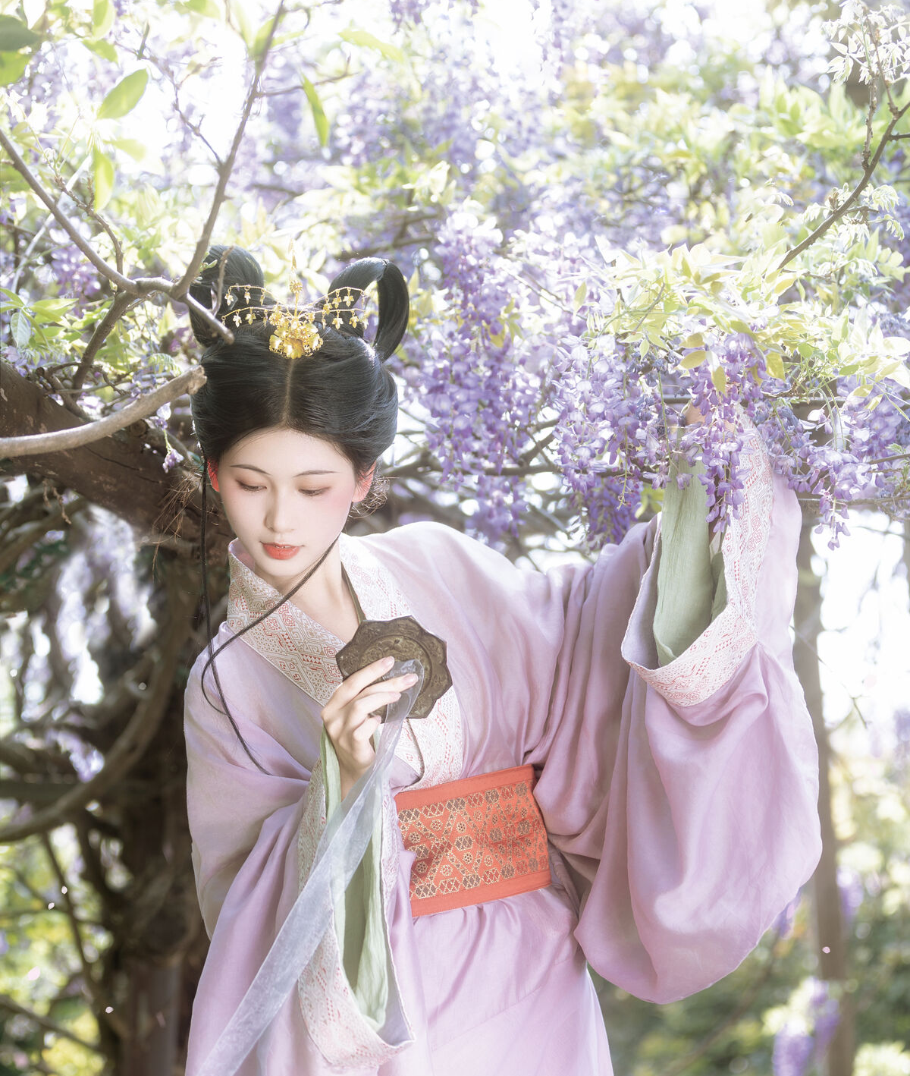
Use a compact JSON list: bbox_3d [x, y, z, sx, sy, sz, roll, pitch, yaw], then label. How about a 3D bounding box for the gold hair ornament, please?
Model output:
[{"bbox_3d":[-0.161,-0.218,2.630,0.150,0.083,0.050,3,9,5],"label":"gold hair ornament"}]

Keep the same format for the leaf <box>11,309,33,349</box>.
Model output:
[{"bbox_3d":[-0.465,-0.224,2.850,0.021,0.041,0.012,4,0,-5],"label":"leaf"}]

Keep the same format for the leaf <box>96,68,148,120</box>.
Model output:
[{"bbox_3d":[-0.314,-0.418,2.500,0.063,0.027,0.016,-45,-4,-4],"label":"leaf"}]

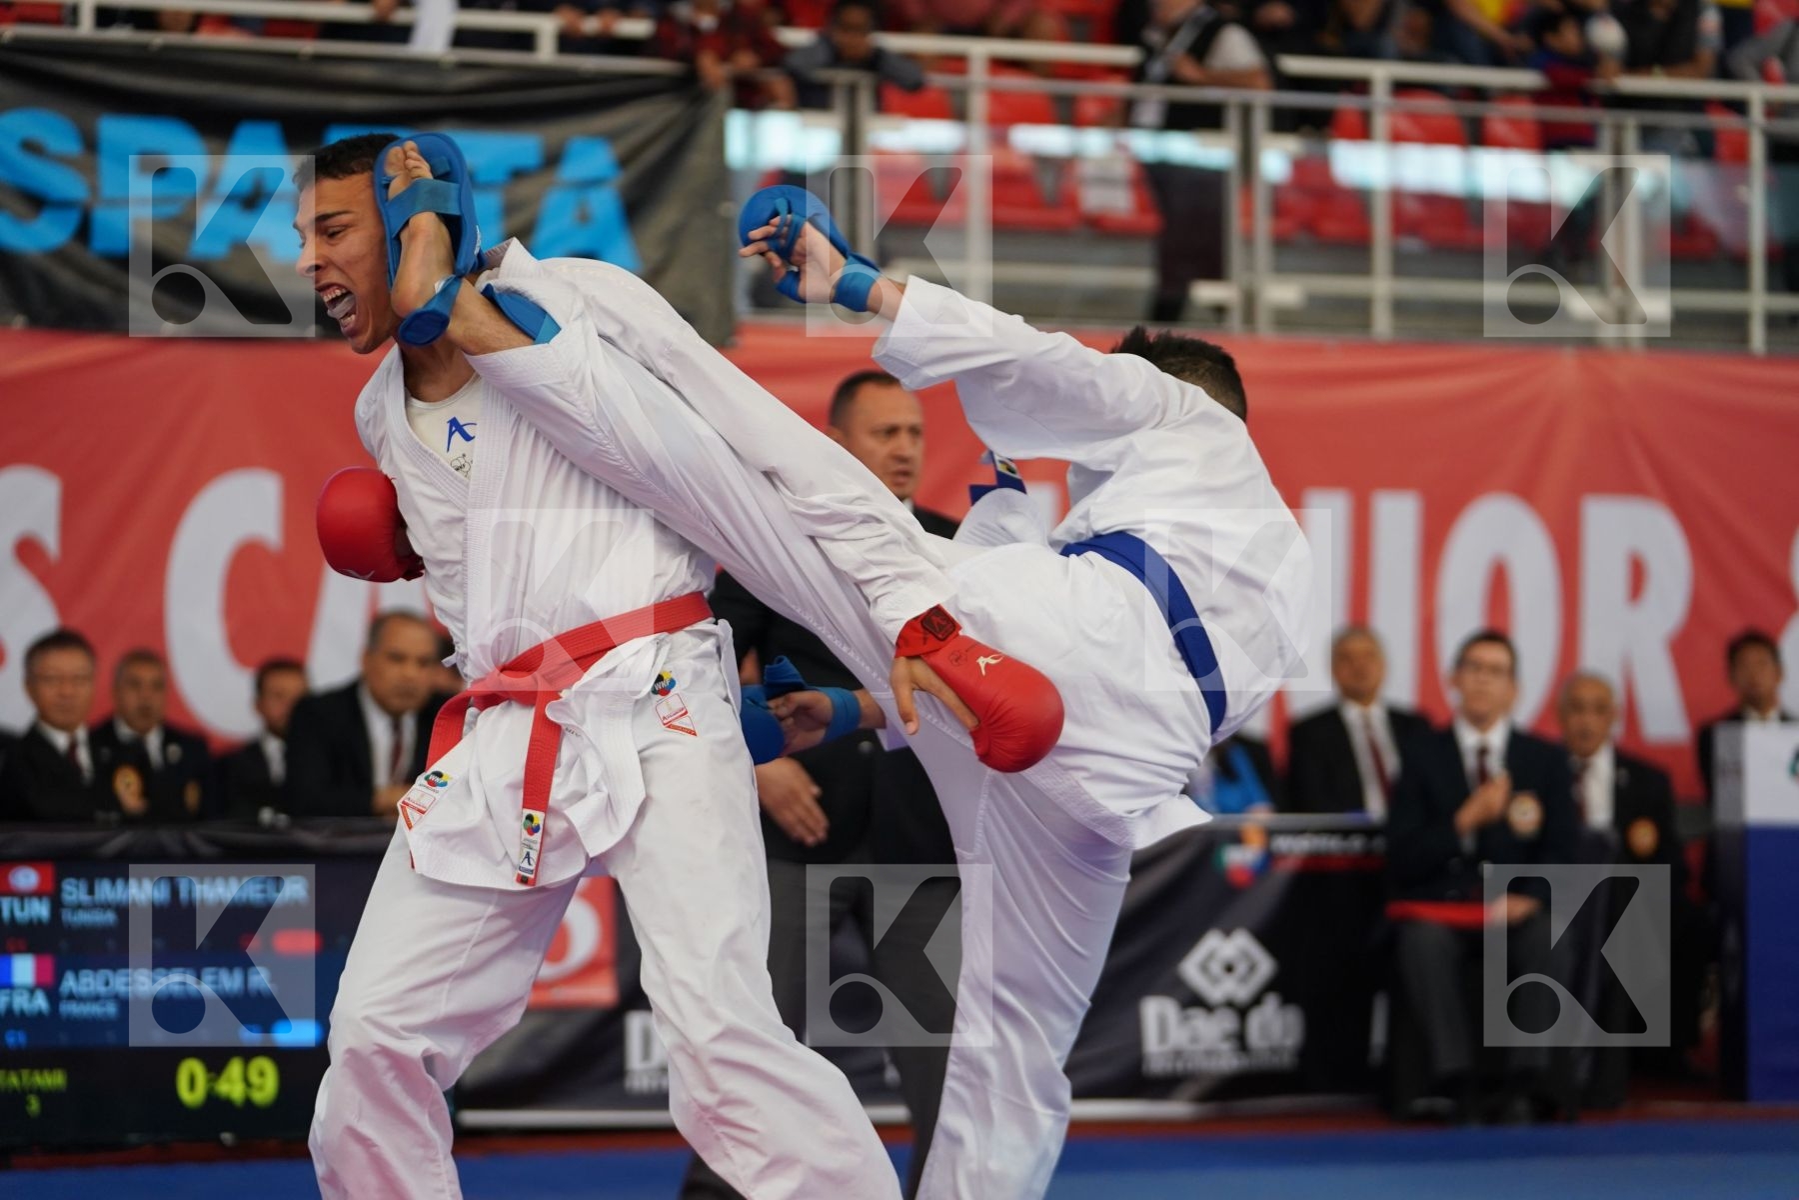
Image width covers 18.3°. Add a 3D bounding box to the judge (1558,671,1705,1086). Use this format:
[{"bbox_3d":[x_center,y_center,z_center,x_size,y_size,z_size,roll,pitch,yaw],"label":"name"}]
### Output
[{"bbox_3d":[1.972,0.779,15.500,0.520,1.200,0.780,-1,-2,13],"label":"judge"}]

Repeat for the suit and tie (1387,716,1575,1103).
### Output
[{"bbox_3d":[1.544,0.825,14.800,0.510,1.000,0.680,0,-2,2],"label":"suit and tie"}]

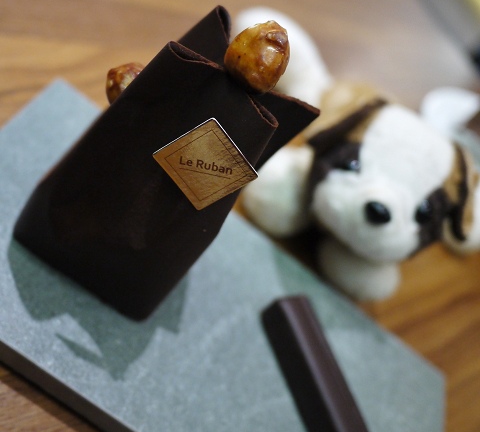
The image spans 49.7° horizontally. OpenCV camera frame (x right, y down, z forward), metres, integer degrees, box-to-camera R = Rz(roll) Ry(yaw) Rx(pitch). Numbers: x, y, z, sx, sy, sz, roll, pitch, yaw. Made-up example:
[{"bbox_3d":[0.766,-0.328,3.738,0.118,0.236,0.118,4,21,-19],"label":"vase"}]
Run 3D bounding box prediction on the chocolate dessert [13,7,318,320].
[{"bbox_3d":[-0.021,-0.017,0.164,0.053,0.095,0.052,38,44,-12],"label":"chocolate dessert"}]

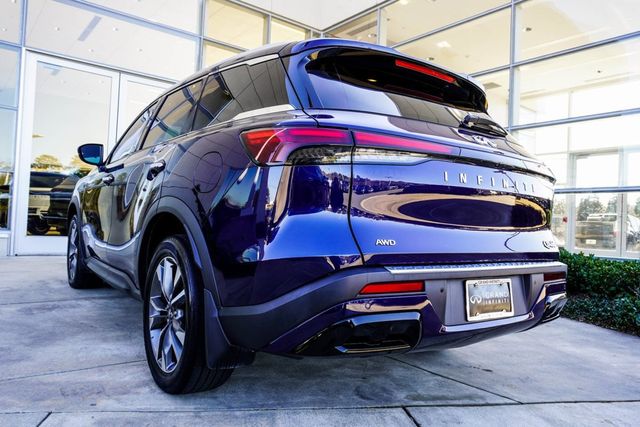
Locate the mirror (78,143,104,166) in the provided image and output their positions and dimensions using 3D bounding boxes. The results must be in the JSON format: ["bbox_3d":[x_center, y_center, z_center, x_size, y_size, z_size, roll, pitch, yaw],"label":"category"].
[{"bbox_3d":[-1.776,-0.454,3.875,0.210,0.175,0.140,2,1,-26],"label":"mirror"}]

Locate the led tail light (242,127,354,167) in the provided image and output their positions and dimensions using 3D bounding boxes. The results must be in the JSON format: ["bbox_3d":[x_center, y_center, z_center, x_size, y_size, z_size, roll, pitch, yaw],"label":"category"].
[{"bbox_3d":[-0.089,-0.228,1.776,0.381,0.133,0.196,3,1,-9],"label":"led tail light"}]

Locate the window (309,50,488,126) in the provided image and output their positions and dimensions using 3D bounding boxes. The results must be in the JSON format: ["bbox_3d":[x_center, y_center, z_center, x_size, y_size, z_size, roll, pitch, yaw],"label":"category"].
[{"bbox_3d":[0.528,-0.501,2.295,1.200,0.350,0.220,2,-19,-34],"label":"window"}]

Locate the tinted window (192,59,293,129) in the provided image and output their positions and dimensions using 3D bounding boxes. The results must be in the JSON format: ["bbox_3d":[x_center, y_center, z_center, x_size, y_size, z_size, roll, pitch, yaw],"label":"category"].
[{"bbox_3d":[-0.376,-0.560,2.274,0.100,0.335,0.870,18,-9,-40],"label":"tinted window"}]

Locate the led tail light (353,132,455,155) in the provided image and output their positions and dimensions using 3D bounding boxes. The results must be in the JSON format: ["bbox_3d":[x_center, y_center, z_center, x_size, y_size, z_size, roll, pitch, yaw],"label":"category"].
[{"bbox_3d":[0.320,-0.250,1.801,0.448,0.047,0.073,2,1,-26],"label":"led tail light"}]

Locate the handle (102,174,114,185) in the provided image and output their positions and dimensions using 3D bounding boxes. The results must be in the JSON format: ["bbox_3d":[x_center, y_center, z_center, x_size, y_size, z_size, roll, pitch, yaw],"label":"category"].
[{"bbox_3d":[-1.444,-0.233,3.422,0.055,0.055,0.230,2,1,-34],"label":"handle"}]

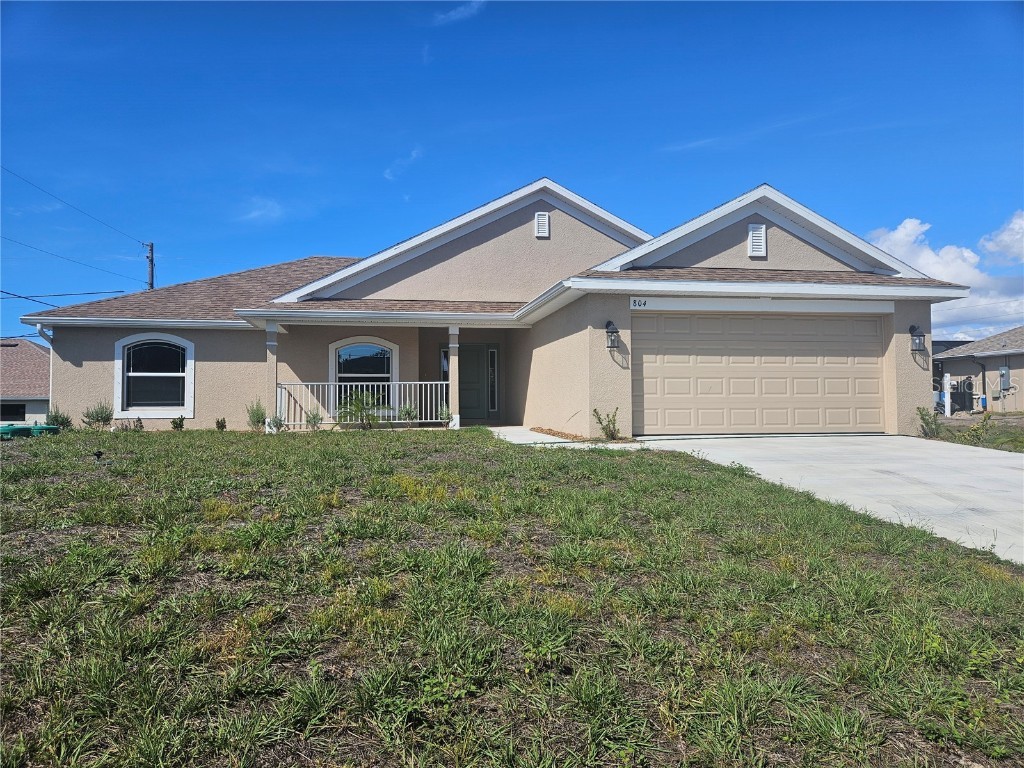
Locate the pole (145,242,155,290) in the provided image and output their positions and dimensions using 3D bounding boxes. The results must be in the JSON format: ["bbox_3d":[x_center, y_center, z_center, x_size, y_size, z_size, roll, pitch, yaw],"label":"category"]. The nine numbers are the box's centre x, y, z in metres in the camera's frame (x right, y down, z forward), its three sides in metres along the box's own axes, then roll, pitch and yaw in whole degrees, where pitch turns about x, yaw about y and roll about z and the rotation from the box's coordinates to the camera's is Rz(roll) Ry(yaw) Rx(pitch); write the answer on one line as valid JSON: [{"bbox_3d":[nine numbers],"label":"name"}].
[{"bbox_3d":[-17.456,-2.373,32.876,0.320,8.983,0.300,0,-2,-10],"label":"pole"}]

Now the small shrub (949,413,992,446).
[{"bbox_3d":[7.547,0.749,11.200,0.600,0.530,0.520,0,-2,-10],"label":"small shrub"}]

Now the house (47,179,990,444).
[{"bbox_3d":[-2.303,-1.664,18.559,17.880,5.620,16.950,0,-2,-10],"label":"house"}]

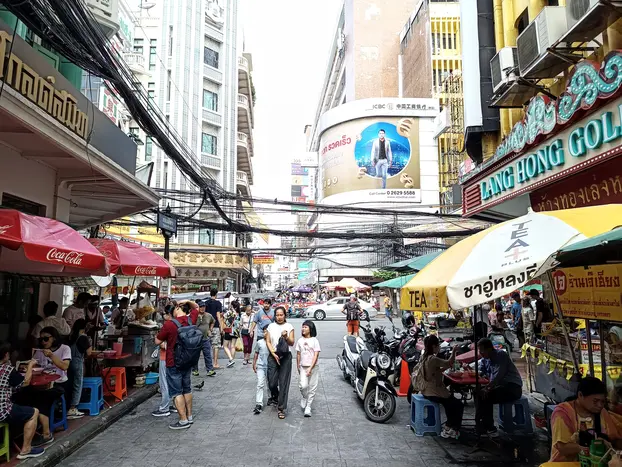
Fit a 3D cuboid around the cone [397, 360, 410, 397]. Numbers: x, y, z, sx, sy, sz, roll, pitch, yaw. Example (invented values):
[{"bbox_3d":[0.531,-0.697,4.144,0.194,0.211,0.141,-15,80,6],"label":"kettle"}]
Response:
[{"bbox_3d":[1.740,2.546,7.863,0.370,0.720,0.370,0,-7,0],"label":"cone"}]

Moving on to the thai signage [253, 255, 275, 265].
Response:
[{"bbox_3d":[-3.939,2.170,36.000,1.800,0.850,0.150,0,-7,0],"label":"thai signage"}]

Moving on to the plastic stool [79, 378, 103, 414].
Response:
[{"bbox_3d":[-3.130,2.312,6.123,0.340,0.450,0.340,2,-8,-14],"label":"plastic stool"}]

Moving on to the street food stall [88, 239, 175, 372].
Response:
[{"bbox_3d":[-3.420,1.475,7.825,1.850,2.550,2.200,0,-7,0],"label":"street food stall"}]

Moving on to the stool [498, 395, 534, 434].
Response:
[{"bbox_3d":[2.730,2.391,5.760,0.350,0.440,0.350,0,-7,3],"label":"stool"}]

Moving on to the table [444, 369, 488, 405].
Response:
[{"bbox_3d":[2.040,2.281,5.770,0.470,0.720,0.600,0,-7,-2],"label":"table"}]

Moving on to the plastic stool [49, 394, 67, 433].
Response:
[{"bbox_3d":[-3.210,2.207,5.225,0.360,0.450,0.360,1,-7,-4],"label":"plastic stool"}]

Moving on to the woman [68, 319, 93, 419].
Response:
[{"bbox_3d":[-3.210,1.839,6.013,0.350,1.360,0.390,3,-8,-22],"label":"woman"}]

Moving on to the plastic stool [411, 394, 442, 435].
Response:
[{"bbox_3d":[1.560,2.423,5.812,0.360,0.450,0.370,0,-7,-2],"label":"plastic stool"}]

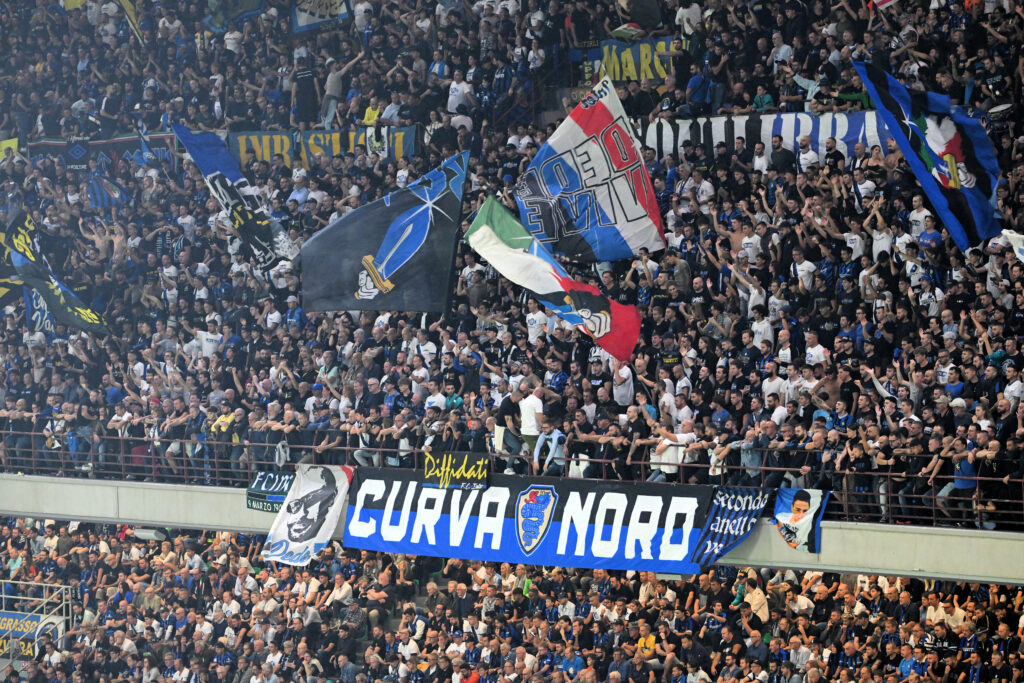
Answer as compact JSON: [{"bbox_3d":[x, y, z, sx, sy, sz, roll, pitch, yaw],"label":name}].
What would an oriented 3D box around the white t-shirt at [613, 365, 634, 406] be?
[{"bbox_3d":[2.050,0.809,94.125,0.300,0.680,0.520,-2,2,-33],"label":"white t-shirt"}]

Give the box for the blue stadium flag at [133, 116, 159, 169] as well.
[{"bbox_3d":[-8.303,-4.508,116.000,0.620,1.150,0.250,0,2,22],"label":"blue stadium flag"}]

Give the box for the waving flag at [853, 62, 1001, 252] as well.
[{"bbox_3d":[8.210,-3.645,101.421,2.850,3.700,0.800,-1,2,20],"label":"waving flag"}]

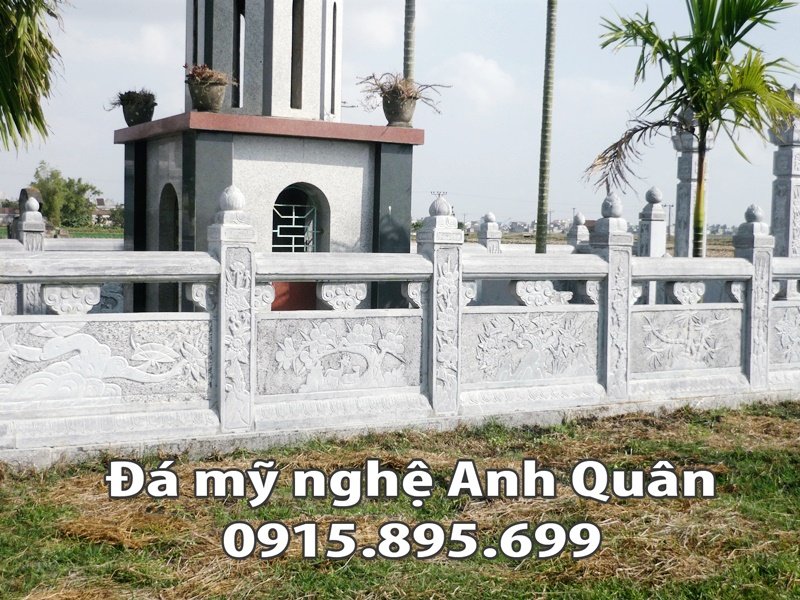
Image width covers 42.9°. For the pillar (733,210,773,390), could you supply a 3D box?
[{"bbox_3d":[2.774,-0.030,8.016,0.203,1.446,0.218,-1,5,-30],"label":"pillar"}]

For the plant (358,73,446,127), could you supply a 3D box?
[{"bbox_3d":[0.013,-1.687,8.579,0.708,0.437,0.590,1,4,0],"label":"plant"}]

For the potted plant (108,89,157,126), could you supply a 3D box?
[{"bbox_3d":[-2.350,-1.680,8.968,0.378,0.354,0.342,1,4,0],"label":"potted plant"}]

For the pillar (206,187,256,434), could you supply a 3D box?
[{"bbox_3d":[-0.978,0.043,5.932,0.203,1.416,0.218,-1,5,-30],"label":"pillar"}]

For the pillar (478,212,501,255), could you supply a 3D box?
[{"bbox_3d":[1.168,-0.421,13.242,0.203,1.435,0.218,-1,5,-30],"label":"pillar"}]

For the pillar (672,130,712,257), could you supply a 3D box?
[{"bbox_3d":[3.518,-0.943,12.290,0.330,2.714,0.330,-1,5,-30],"label":"pillar"}]

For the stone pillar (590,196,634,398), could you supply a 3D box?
[{"bbox_3d":[1.531,-0.036,7.392,0.203,1.487,0.218,-1,5,-30],"label":"stone pillar"}]

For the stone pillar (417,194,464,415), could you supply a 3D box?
[{"bbox_3d":[0.259,0.023,6.624,0.203,1.416,0.218,-1,5,-30],"label":"stone pillar"}]

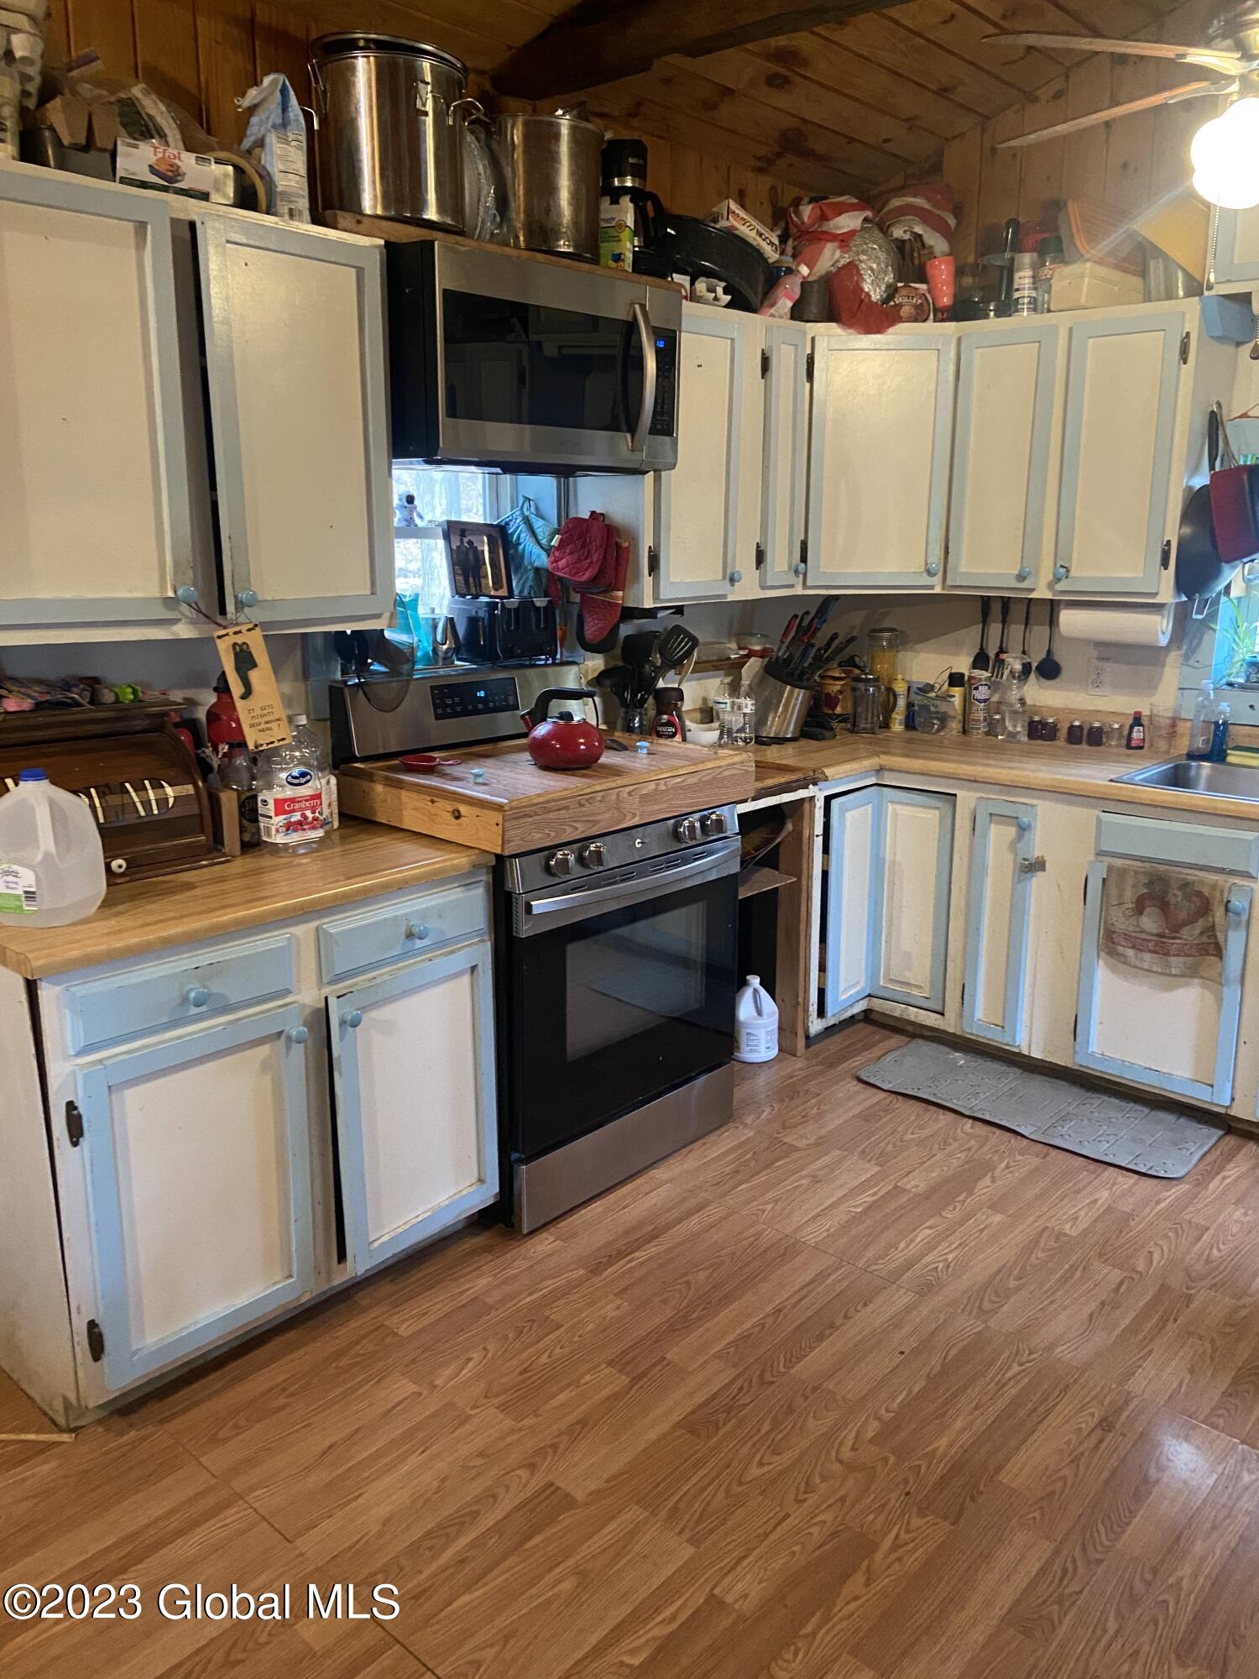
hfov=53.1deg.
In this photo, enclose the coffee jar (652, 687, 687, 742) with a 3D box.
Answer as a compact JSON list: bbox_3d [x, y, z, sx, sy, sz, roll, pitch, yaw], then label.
[{"bbox_3d":[0.122,-0.349,3.738,0.100,0.185,0.090,3,14,14],"label":"coffee jar"}]

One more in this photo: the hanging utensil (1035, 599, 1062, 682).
[{"bbox_3d":[1.280,-0.625,3.842,0.083,0.290,0.075,13,19,42],"label":"hanging utensil"}]

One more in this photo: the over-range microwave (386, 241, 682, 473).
[{"bbox_3d":[-0.267,-1.095,2.980,0.420,0.420,0.750,13,19,42],"label":"over-range microwave"}]

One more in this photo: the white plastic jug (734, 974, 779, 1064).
[{"bbox_3d":[0.375,0.522,3.764,0.152,0.247,0.152,0,14,0],"label":"white plastic jug"}]

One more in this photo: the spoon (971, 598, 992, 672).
[{"bbox_3d":[1.120,-0.648,3.991,0.060,0.295,0.045,13,19,42],"label":"spoon"}]

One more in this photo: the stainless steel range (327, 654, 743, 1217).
[{"bbox_3d":[-0.198,0.203,3.112,0.690,1.180,0.756,13,19,42],"label":"stainless steel range"}]

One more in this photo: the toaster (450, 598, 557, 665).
[{"bbox_3d":[-0.353,-0.579,3.478,0.225,0.175,0.215,13,19,42],"label":"toaster"}]

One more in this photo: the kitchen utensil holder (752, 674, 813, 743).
[{"bbox_3d":[0.480,-0.432,3.980,0.185,0.235,0.140,0,14,0],"label":"kitchen utensil holder"}]

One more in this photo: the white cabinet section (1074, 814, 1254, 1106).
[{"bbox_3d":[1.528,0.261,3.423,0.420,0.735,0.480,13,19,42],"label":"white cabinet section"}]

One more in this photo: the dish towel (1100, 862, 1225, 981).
[{"bbox_3d":[1.361,0.221,3.229,0.305,0.270,0.045,13,19,42],"label":"dish towel"}]

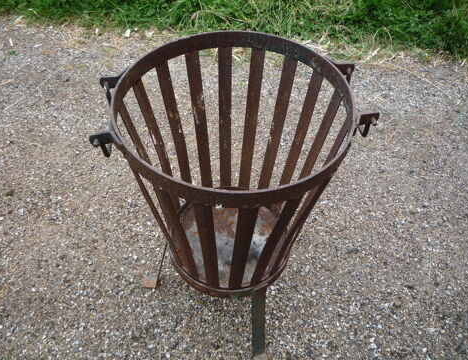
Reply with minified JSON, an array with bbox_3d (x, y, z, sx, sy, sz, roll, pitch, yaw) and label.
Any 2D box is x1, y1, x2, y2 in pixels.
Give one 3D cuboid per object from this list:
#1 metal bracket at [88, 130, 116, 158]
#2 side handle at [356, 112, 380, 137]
[{"bbox_3d":[-0.240,-0.067,0.763,0.043,0.049,0.023,-5,51,-6],"label":"metal bracket"},{"bbox_3d":[0.263,-0.109,0.817,0.043,0.049,0.023,-4,51,-6],"label":"side handle"}]

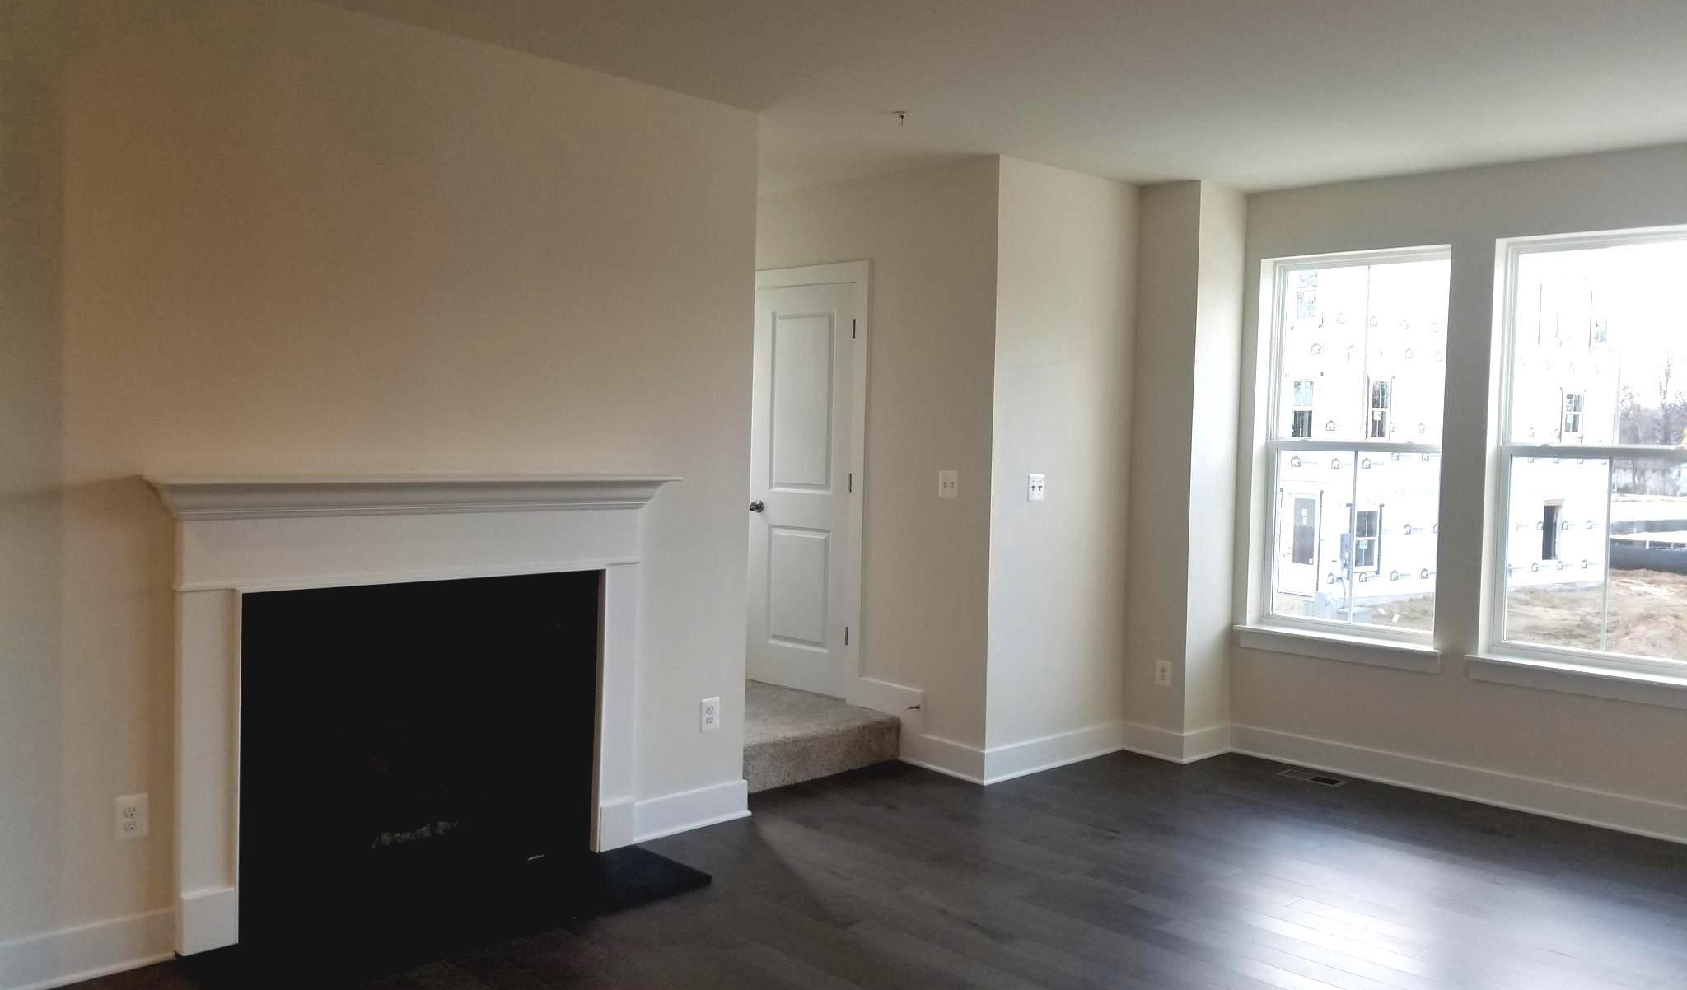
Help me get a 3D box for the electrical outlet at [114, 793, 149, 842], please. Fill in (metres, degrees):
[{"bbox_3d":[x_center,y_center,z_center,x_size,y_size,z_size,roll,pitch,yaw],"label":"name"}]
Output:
[{"bbox_3d":[-1.940,0.886,3.464,0.080,0.122,0.010,-1,3,-43],"label":"electrical outlet"}]

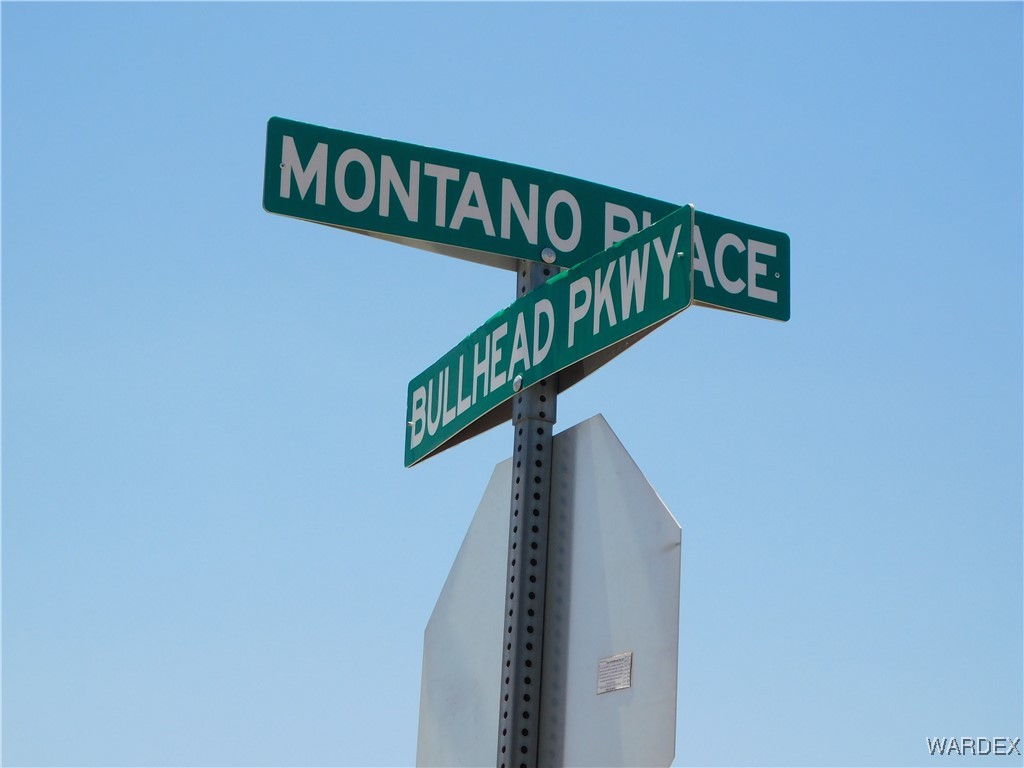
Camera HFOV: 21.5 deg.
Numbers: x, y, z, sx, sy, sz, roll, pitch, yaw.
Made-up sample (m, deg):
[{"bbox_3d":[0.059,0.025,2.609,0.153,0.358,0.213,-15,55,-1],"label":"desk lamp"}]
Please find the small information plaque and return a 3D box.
[{"bbox_3d":[0.142,0.402,3.741,0.003,0.050,0.090,13,-18,-26],"label":"small information plaque"}]

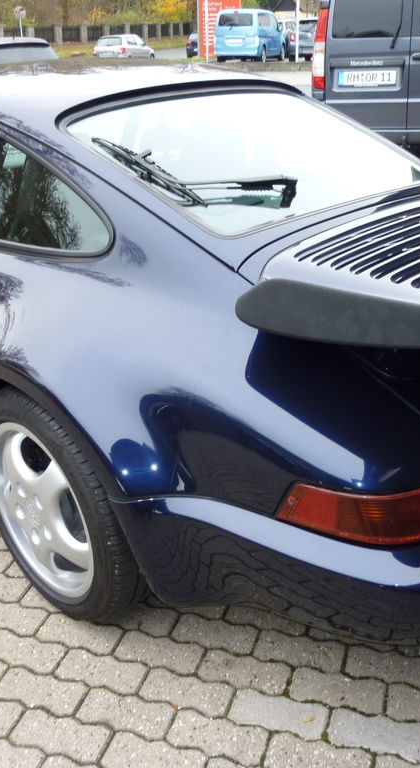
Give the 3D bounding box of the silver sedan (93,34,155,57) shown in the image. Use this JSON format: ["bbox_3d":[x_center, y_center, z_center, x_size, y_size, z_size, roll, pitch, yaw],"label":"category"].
[{"bbox_3d":[-4.130,-16.300,36.200,1.670,1.450,4.000,5,26,15],"label":"silver sedan"}]

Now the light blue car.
[{"bbox_3d":[1.700,-14.150,30.100,1.700,1.860,4.400,6,26,18],"label":"light blue car"}]

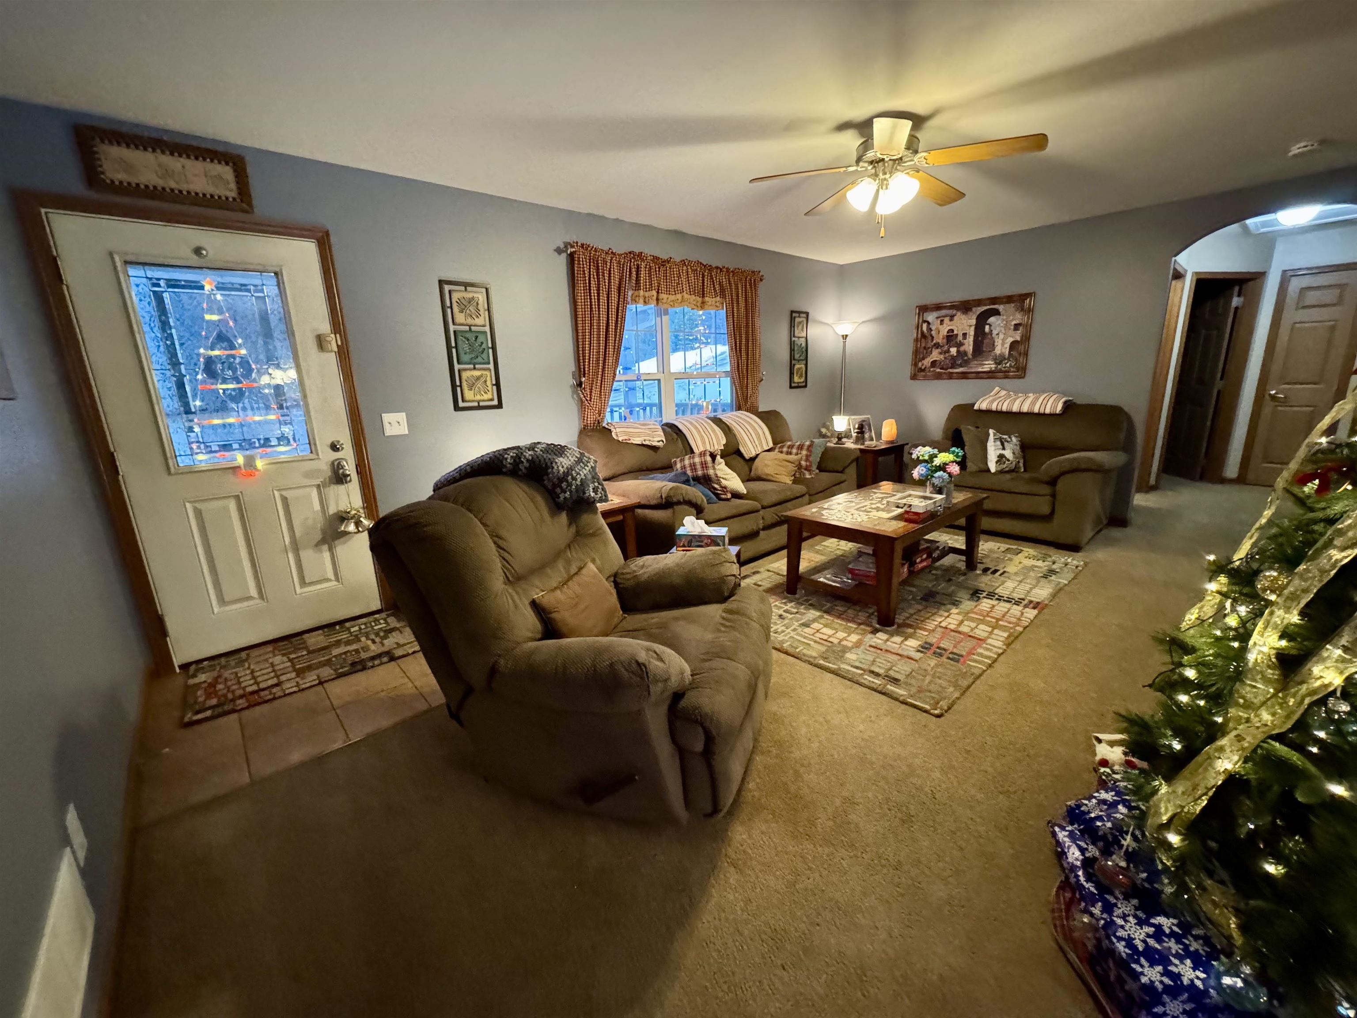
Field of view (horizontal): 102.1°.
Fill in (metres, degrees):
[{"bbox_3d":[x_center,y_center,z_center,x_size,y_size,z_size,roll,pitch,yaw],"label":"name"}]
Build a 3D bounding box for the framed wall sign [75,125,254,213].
[{"bbox_3d":[-2.228,-1.487,2.415,0.545,0.240,0.030,-14,18,-41],"label":"framed wall sign"}]

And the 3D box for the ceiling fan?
[{"bbox_3d":[0.995,-1.577,2.662,1.280,0.501,1.280,-14,18,-40],"label":"ceiling fan"}]

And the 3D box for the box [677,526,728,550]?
[{"bbox_3d":[0.114,0.143,2.569,0.227,0.078,0.125,0,14,10],"label":"box"}]

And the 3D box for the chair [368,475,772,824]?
[{"bbox_3d":[-0.264,0.359,1.973,1.130,1.000,0.960,2,14,18],"label":"chair"}]

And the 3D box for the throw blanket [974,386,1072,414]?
[{"bbox_3d":[2.933,-0.926,4.665,0.330,0.190,0.670,-14,18,-41],"label":"throw blanket"}]

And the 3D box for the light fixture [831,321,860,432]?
[{"bbox_3d":[1.785,-1.101,6.028,0.310,1.800,0.310,-14,18,-41],"label":"light fixture"}]

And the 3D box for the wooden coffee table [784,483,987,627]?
[{"bbox_3d":[1.301,0.215,3.441,1.230,0.485,0.700,-14,18,-41],"label":"wooden coffee table"}]

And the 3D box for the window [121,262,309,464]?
[{"bbox_3d":[-2.161,-0.678,2.644,0.538,0.899,0.040,-14,18,-40],"label":"window"}]

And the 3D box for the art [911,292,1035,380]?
[{"bbox_3d":[2.735,-1.600,5.199,0.040,0.730,1.040,-14,18,-41],"label":"art"}]

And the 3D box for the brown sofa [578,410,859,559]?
[{"bbox_3d":[0.486,-0.235,4.382,2.340,0.970,0.970,-15,18,-42],"label":"brown sofa"}]

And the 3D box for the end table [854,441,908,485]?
[{"bbox_3d":[1.867,-0.365,5.585,0.560,0.576,0.670,-14,18,-41],"label":"end table"}]

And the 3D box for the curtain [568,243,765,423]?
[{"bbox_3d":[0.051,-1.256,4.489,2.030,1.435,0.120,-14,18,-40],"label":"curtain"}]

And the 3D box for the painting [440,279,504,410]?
[{"bbox_3d":[-1.268,-0.999,3.389,0.312,0.762,0.030,-14,18,-40],"label":"painting"}]

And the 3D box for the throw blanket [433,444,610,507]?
[{"bbox_3d":[-0.577,-0.096,2.179,0.360,0.330,0.780,3,15,18],"label":"throw blanket"}]

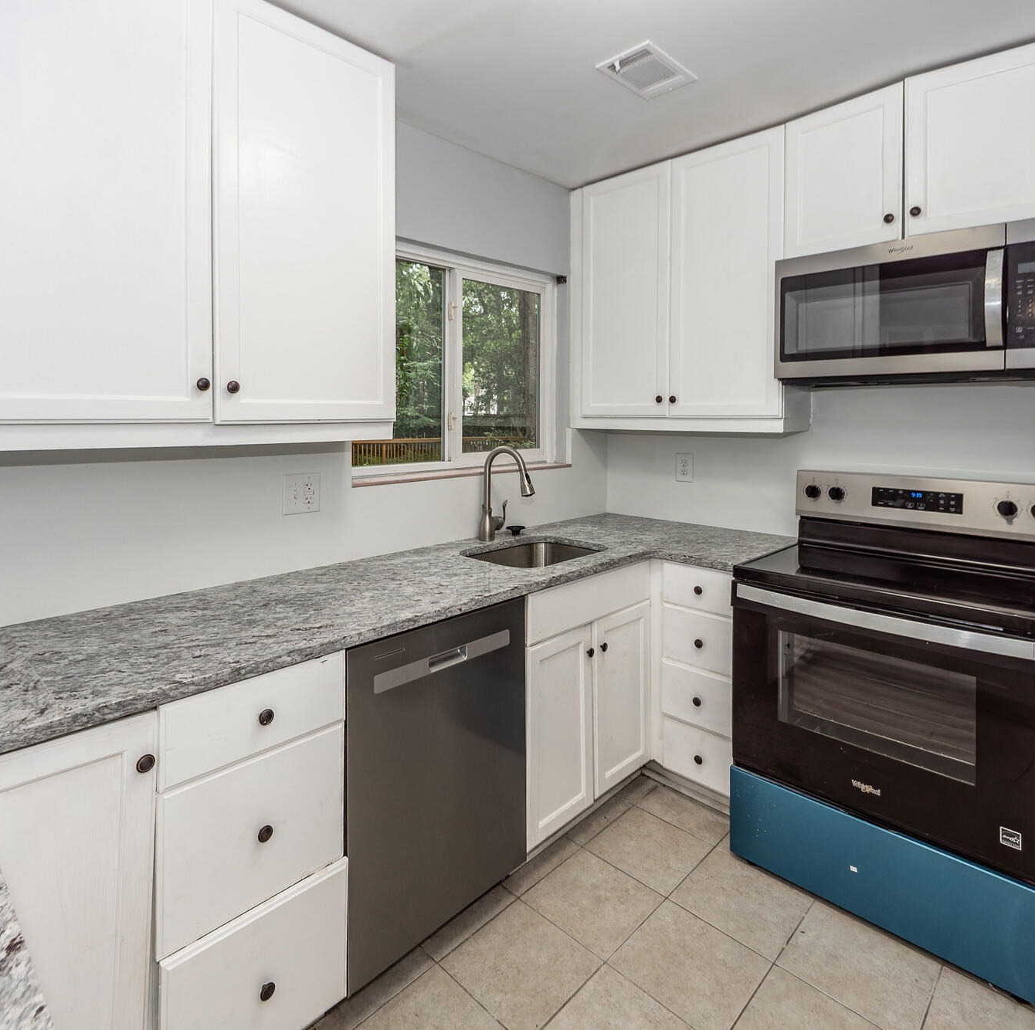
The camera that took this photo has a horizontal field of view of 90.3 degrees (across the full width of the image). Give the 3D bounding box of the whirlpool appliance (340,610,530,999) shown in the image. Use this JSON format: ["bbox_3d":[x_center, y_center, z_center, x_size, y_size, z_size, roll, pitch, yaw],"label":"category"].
[{"bbox_3d":[-0.405,0.654,1.533,0.610,0.830,0.600,4,6,43],"label":"whirlpool appliance"}]

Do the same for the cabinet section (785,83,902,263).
[{"bbox_3d":[1.208,-1.166,1.892,0.365,0.470,0.330,3,5,38],"label":"cabinet section"}]

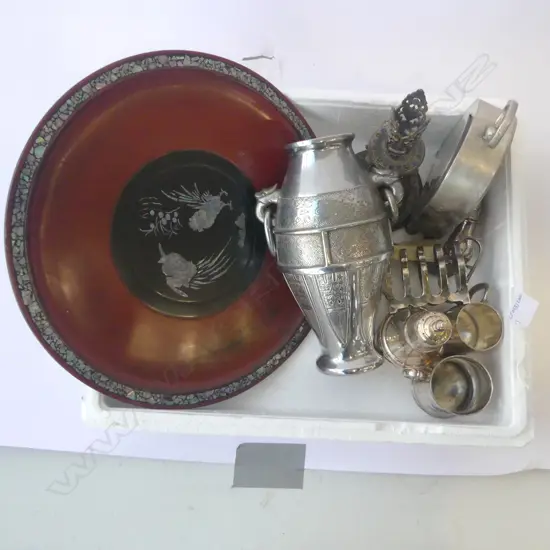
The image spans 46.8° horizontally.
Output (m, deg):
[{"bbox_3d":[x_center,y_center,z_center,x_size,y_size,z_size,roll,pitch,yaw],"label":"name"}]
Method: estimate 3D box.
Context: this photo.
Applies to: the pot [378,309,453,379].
[{"bbox_3d":[0.153,0.061,0.655,0.069,0.104,0.069,0,78,-3],"label":"pot"}]

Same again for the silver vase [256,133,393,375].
[{"bbox_3d":[0.065,-0.020,0.676,0.148,0.121,0.241,-9,101,0],"label":"silver vase"}]

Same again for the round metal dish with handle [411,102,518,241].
[{"bbox_3d":[0.202,-0.112,0.702,0.043,0.155,0.164,26,112,2],"label":"round metal dish with handle"}]

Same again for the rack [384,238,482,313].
[{"bbox_3d":[0.169,0.002,0.689,0.101,0.059,0.065,-3,78,-3],"label":"rack"}]

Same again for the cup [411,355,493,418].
[{"bbox_3d":[0.186,0.118,0.668,0.064,0.064,0.064,1,78,-3],"label":"cup"}]

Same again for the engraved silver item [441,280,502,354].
[{"bbox_3d":[0.209,0.048,0.677,0.048,0.068,0.070,12,78,0],"label":"engraved silver item"}]

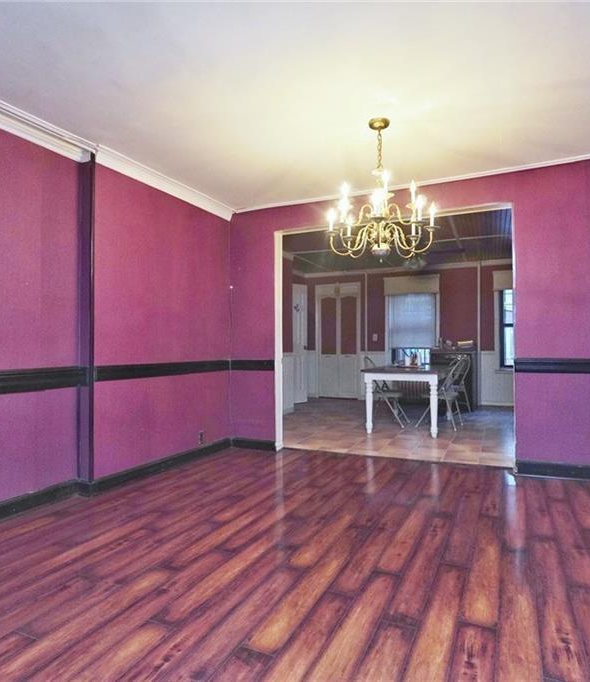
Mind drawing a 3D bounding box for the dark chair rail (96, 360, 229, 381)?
[{"bbox_3d":[-1.022,0.240,3.950,0.030,0.110,1.700,-1,-1,26],"label":"dark chair rail"}]

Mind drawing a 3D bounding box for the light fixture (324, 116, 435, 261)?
[{"bbox_3d":[0.552,-0.955,2.925,0.710,0.900,0.710,-1,-1,24],"label":"light fixture"}]

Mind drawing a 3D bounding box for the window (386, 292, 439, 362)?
[{"bbox_3d":[2.201,-0.231,8.486,0.920,1.370,0.100,-1,-1,24],"label":"window"}]

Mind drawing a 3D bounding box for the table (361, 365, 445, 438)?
[{"bbox_3d":[1.505,0.725,5.890,0.900,0.750,1.580,-1,-1,24],"label":"table"}]

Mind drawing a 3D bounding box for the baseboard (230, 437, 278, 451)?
[{"bbox_3d":[-0.420,1.045,4.589,0.530,0.100,0.025,-1,-1,24],"label":"baseboard"}]

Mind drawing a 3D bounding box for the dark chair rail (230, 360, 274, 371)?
[{"bbox_3d":[-0.430,0.247,4.605,0.520,0.110,0.030,-1,-1,24],"label":"dark chair rail"}]

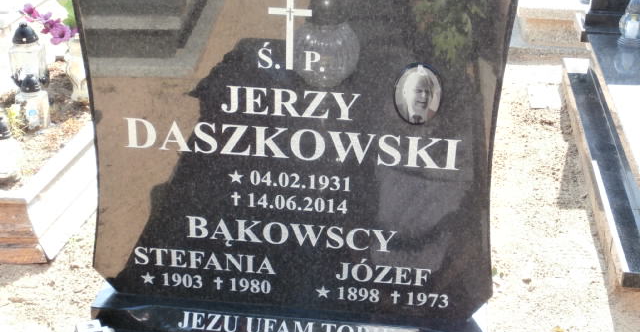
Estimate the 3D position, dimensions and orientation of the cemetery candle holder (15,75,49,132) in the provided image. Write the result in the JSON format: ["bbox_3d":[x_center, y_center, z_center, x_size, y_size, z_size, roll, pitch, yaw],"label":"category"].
[{"bbox_3d":[-0.918,-0.203,3.370,0.095,0.165,0.095,7,27,11],"label":"cemetery candle holder"}]

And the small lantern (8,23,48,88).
[{"bbox_3d":[-1.011,-0.380,3.660,0.115,0.215,0.115,7,27,11],"label":"small lantern"}]

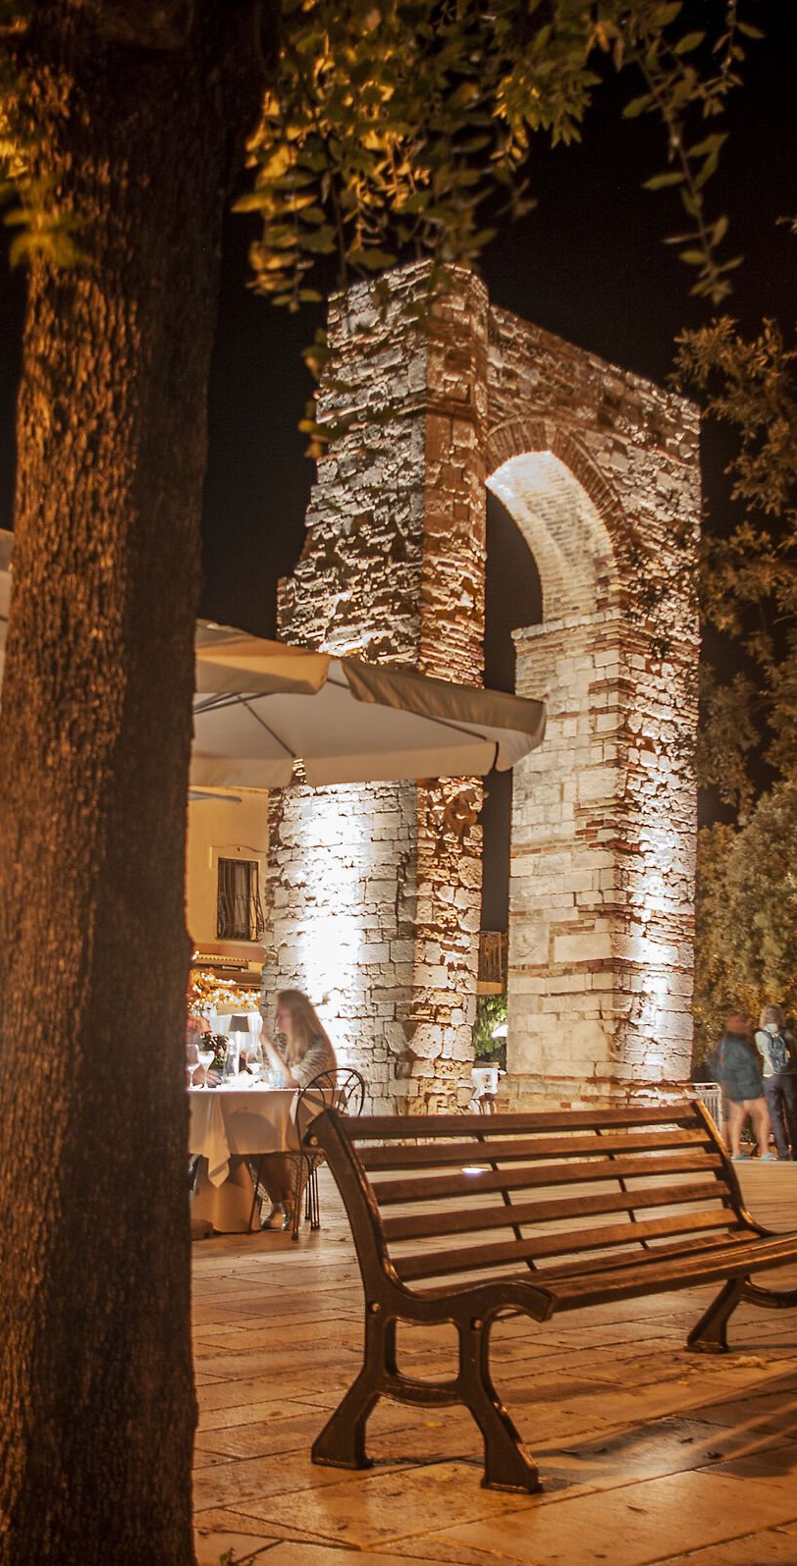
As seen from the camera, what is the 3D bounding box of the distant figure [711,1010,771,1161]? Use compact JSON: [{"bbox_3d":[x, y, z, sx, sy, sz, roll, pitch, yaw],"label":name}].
[{"bbox_3d":[3.988,3.509,20.400,0.550,1.700,0.420,-7,-12,34],"label":"distant figure"}]

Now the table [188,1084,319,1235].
[{"bbox_3d":[-0.860,2.135,10.035,0.900,0.770,0.900,-3,-10,17],"label":"table"}]

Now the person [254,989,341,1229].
[{"bbox_3d":[-0.584,1.864,10.081,0.680,1.320,0.480,-2,-10,10],"label":"person"}]

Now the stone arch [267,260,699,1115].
[{"bbox_3d":[1.169,-0.479,20.586,2.050,9.400,5.420,-8,-12,40],"label":"stone arch"}]

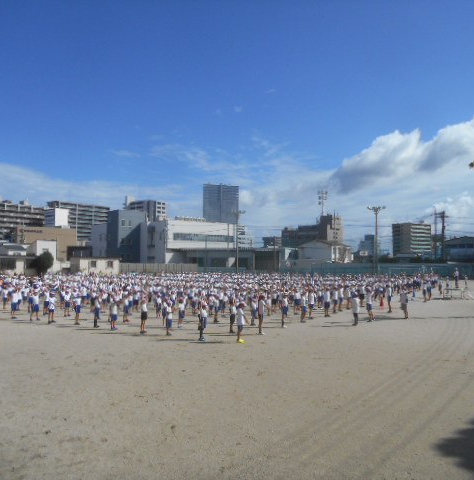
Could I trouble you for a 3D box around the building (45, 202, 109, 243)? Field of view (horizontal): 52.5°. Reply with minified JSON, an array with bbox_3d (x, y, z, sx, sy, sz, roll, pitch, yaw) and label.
[{"bbox_3d":[-106.074,-4.809,322.940,12.500,36.799,41.000,-1,-2,33],"label":"building"}]

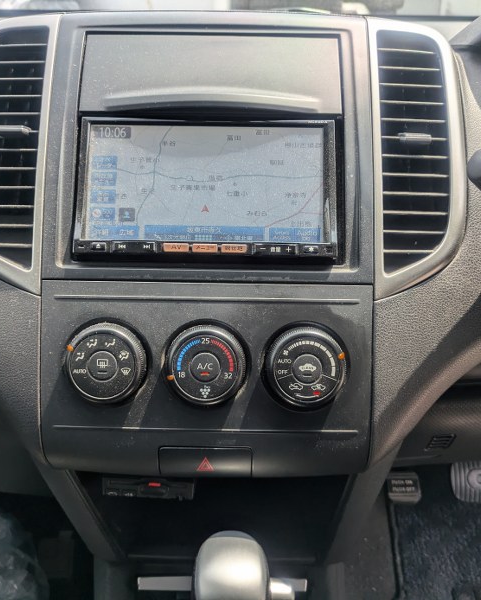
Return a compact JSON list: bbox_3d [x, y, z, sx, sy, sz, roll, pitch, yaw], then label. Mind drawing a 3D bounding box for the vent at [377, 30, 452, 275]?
[{"bbox_3d":[0.121,-0.104,0.407,0.051,0.173,0.025,1,-10,-13],"label":"vent"}]

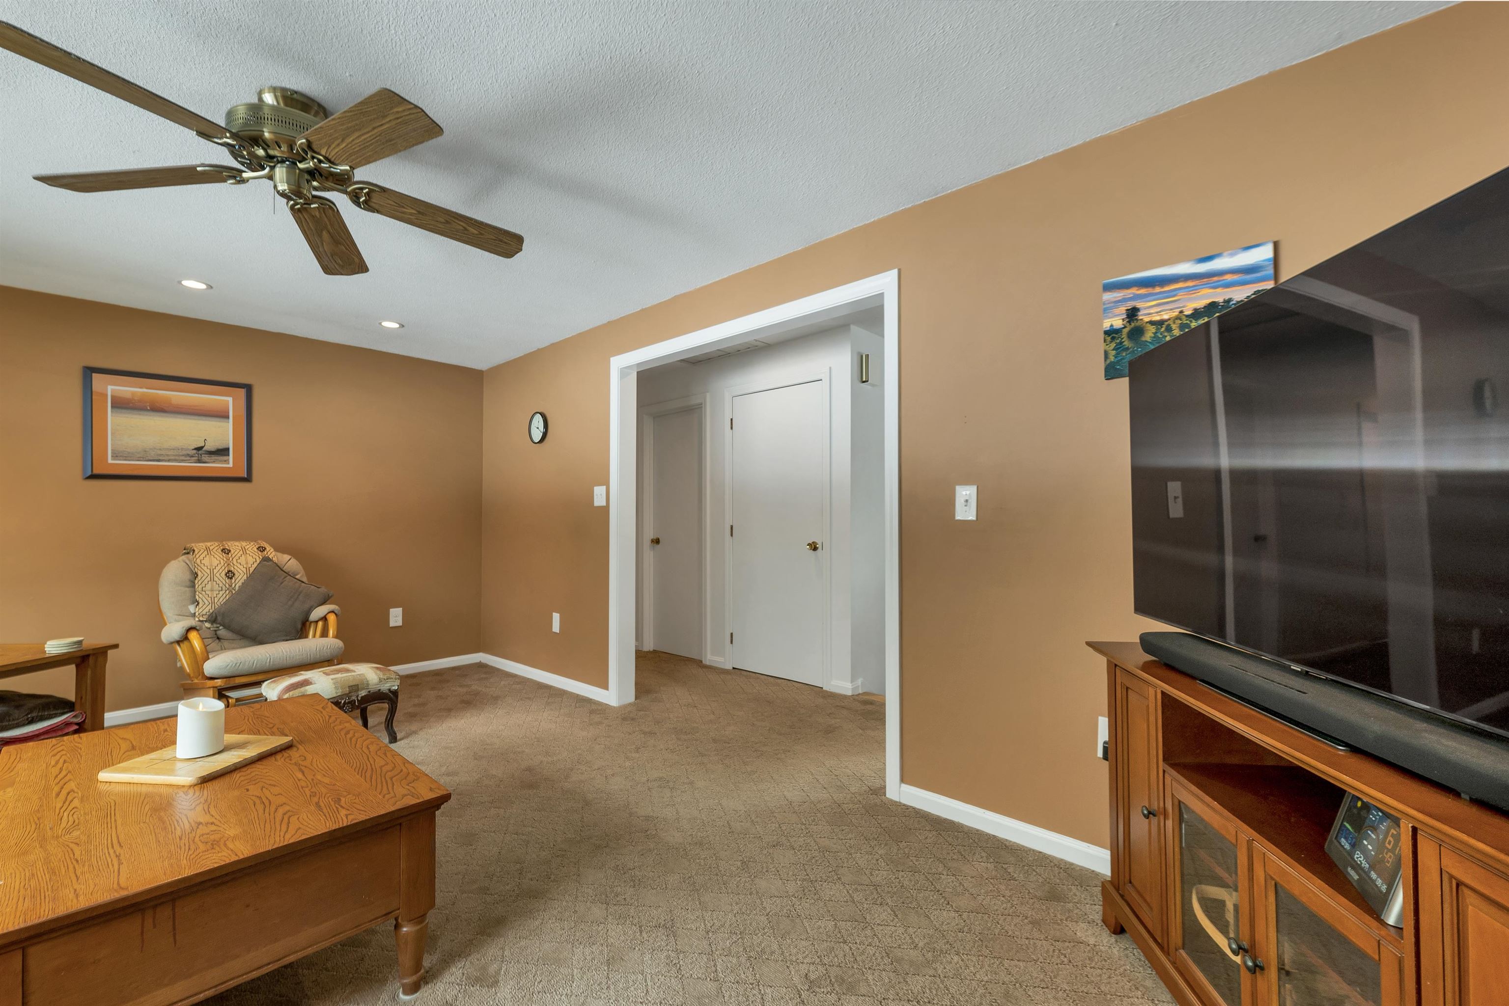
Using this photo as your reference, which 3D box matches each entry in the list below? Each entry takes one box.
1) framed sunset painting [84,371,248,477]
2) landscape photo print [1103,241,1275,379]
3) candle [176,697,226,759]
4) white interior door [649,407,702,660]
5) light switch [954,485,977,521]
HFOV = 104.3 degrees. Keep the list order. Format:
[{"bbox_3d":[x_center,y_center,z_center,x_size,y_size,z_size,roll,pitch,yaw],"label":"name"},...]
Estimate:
[{"bbox_3d":[-3.425,-0.436,3.464,0.027,0.613,0.701,-2,-1,44],"label":"framed sunset painting"},{"bbox_3d":[1.277,-0.555,1.746,0.408,0.316,0.020,-2,-2,41],"label":"landscape photo print"},{"bbox_3d":[-1.530,0.621,1.623,0.096,0.135,0.096,0,-2,0],"label":"candle"},{"bbox_3d":[-0.616,0.256,4.931,0.720,2.030,0.040,-2,-2,41],"label":"white interior door"},{"bbox_3d":[0.777,0.000,2.162,0.080,0.126,0.020,-2,-2,41],"label":"light switch"}]

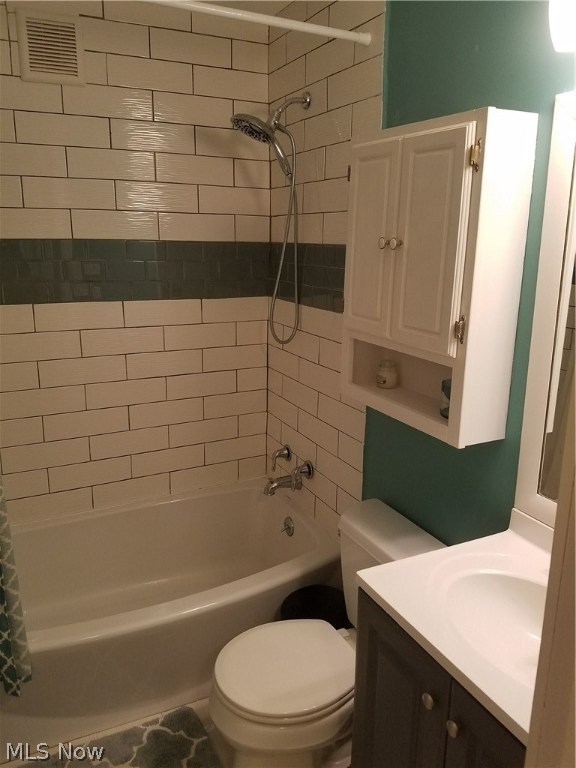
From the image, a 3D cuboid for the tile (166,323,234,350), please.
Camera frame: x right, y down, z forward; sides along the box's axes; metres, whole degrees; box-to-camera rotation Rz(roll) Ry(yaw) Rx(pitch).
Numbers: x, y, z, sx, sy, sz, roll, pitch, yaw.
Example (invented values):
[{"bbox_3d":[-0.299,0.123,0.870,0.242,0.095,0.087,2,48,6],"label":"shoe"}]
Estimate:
[{"bbox_3d":[-0.357,-0.198,2.380,0.310,0.102,0.010,-7,16,-26],"label":"tile"}]

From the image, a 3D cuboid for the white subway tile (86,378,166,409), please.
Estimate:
[{"bbox_3d":[-0.630,0.036,2.262,0.304,0.101,0.010,-6,16,-25],"label":"white subway tile"}]

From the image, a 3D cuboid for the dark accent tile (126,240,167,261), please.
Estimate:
[{"bbox_3d":[-0.541,-0.510,2.202,0.148,0.072,0.010,-7,16,-26],"label":"dark accent tile"}]

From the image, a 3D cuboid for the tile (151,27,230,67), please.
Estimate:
[{"bbox_3d":[-0.340,-1.204,2.073,0.306,0.101,0.010,-7,16,-26],"label":"tile"}]

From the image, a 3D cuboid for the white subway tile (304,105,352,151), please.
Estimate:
[{"bbox_3d":[0.133,-0.846,1.924,0.010,0.102,0.306,-7,16,-26],"label":"white subway tile"}]

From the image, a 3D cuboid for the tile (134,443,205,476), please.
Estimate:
[{"bbox_3d":[-0.522,0.336,2.526,0.322,0.106,0.010,-7,16,-26],"label":"tile"}]

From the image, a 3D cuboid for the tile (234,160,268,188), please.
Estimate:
[{"bbox_3d":[-0.147,-0.844,2.317,0.145,0.102,0.010,-7,16,-26],"label":"tile"}]

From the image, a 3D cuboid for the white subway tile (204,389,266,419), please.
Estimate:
[{"bbox_3d":[-0.222,0.089,2.484,0.294,0.101,0.010,-6,16,-25],"label":"white subway tile"}]

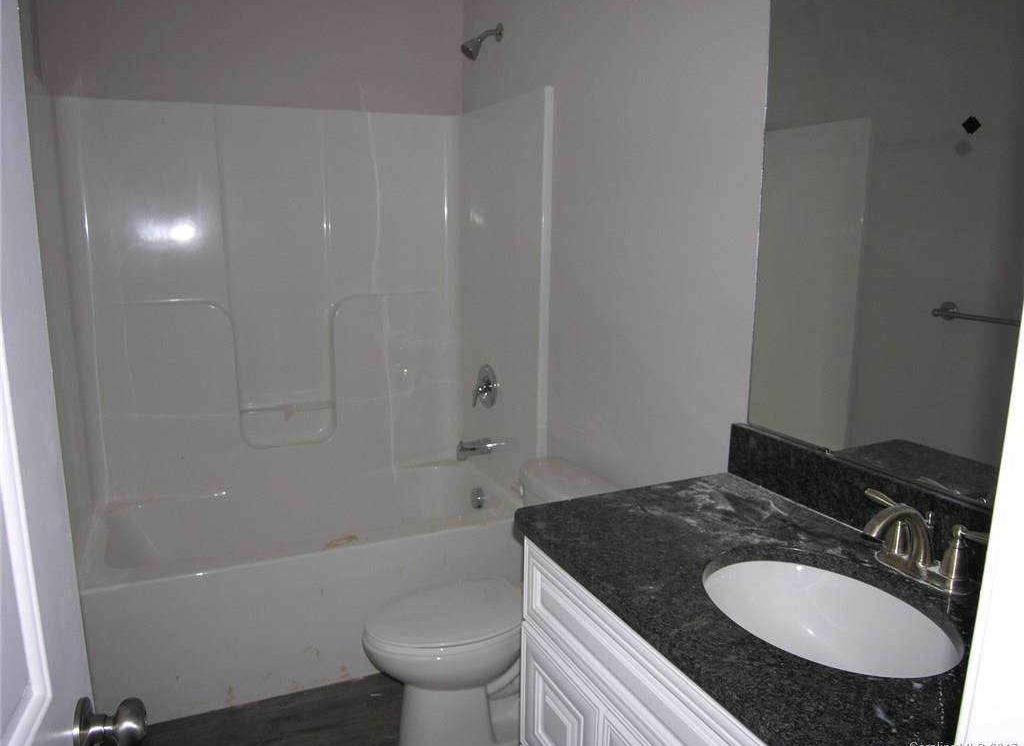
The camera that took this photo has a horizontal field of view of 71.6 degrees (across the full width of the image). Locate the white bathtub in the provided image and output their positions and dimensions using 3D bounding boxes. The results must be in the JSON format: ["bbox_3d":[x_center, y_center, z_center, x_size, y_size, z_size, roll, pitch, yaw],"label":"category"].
[{"bbox_3d":[-0.740,0.731,2.658,1.547,0.471,0.749,-4,12,-25],"label":"white bathtub"}]

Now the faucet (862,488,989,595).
[{"bbox_3d":[0.620,0.272,1.125,0.188,0.139,0.254,-4,12,-25],"label":"faucet"}]

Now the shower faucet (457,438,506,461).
[{"bbox_3d":[-0.149,0.313,2.903,0.148,0.072,0.056,-4,12,-25],"label":"shower faucet"}]

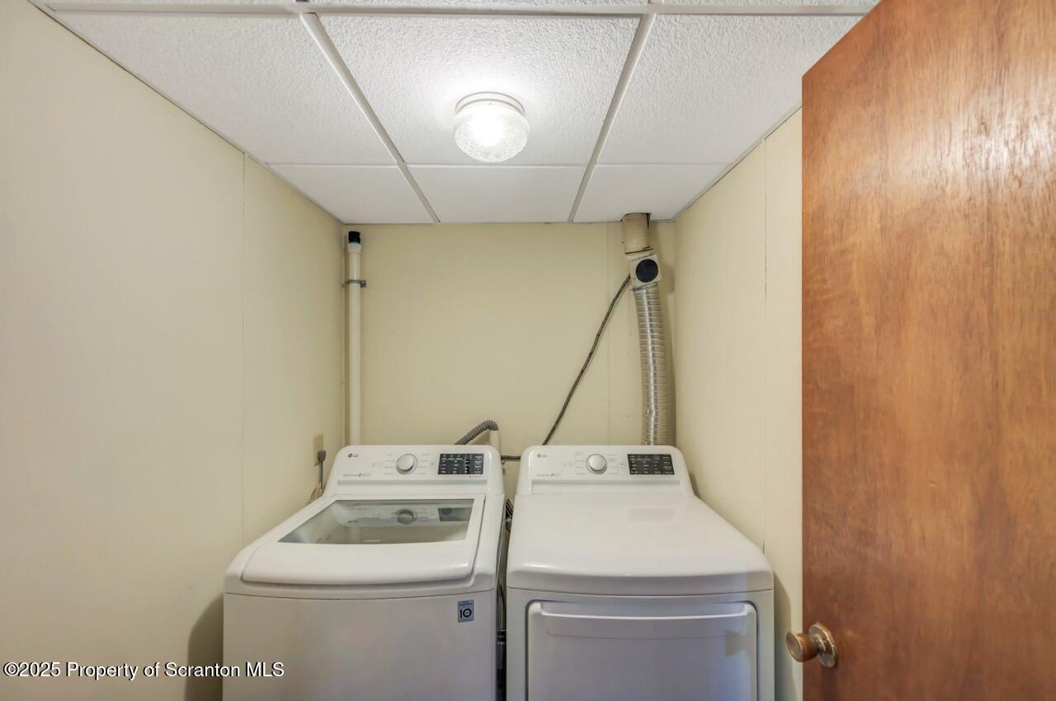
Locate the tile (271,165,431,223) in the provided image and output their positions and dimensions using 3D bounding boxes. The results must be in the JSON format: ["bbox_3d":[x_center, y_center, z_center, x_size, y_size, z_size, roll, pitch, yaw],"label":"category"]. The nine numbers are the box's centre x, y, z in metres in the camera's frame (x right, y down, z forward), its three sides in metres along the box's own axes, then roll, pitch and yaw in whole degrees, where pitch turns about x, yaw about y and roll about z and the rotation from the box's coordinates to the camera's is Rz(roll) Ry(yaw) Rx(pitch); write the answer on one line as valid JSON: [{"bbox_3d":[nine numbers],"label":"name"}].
[{"bbox_3d":[-0.633,-0.603,1.617,0.438,0.020,0.568,0,0,0],"label":"tile"}]

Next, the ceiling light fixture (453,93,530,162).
[{"bbox_3d":[-0.094,-0.545,1.037,0.190,0.107,0.190,0,0,0],"label":"ceiling light fixture"}]

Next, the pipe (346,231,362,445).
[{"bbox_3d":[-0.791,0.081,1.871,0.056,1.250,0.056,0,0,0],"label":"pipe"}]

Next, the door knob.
[{"bbox_3d":[0.526,0.551,0.768,0.060,0.066,0.066,0,0,0],"label":"door knob"}]

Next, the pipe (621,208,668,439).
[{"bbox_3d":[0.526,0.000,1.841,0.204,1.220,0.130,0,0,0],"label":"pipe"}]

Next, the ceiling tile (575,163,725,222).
[{"bbox_3d":[0.437,-0.603,1.626,0.443,0.020,0.568,0,0,0],"label":"ceiling tile"}]

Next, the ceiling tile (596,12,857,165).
[{"bbox_3d":[0.442,-0.605,1.027,0.443,0.020,0.590,0,0,0],"label":"ceiling tile"}]

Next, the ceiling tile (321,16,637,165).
[{"bbox_3d":[-0.094,-0.605,1.023,0.590,0.020,0.590,0,0,0],"label":"ceiling tile"}]

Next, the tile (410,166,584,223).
[{"bbox_3d":[-0.099,-0.603,1.622,0.590,0.020,0.568,0,0,0],"label":"tile"}]

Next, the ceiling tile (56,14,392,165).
[{"bbox_3d":[-0.628,-0.605,1.019,0.438,0.020,0.590,0,0,0],"label":"ceiling tile"}]

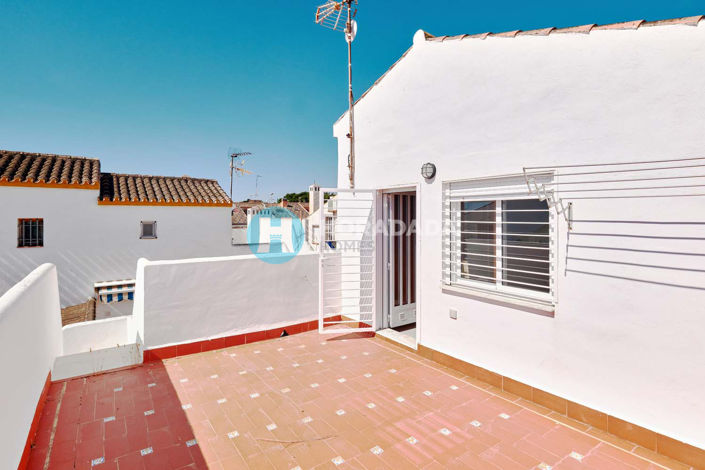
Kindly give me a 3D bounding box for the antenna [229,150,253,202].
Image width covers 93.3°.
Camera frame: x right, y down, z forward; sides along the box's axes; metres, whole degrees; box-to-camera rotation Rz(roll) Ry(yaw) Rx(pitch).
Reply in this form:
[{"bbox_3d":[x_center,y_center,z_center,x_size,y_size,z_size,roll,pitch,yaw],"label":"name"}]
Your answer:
[{"bbox_3d":[-4.205,-2.159,12.500,0.850,2.000,0.500,0,2,12],"label":"antenna"}]

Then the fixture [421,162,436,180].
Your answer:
[{"bbox_3d":[0.887,-0.738,3.857,0.090,0.185,0.185,-2,2,-37],"label":"fixture"}]

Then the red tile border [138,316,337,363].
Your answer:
[{"bbox_3d":[-1.357,1.434,4.778,2.777,0.146,0.025,-2,2,-34],"label":"red tile border"}]

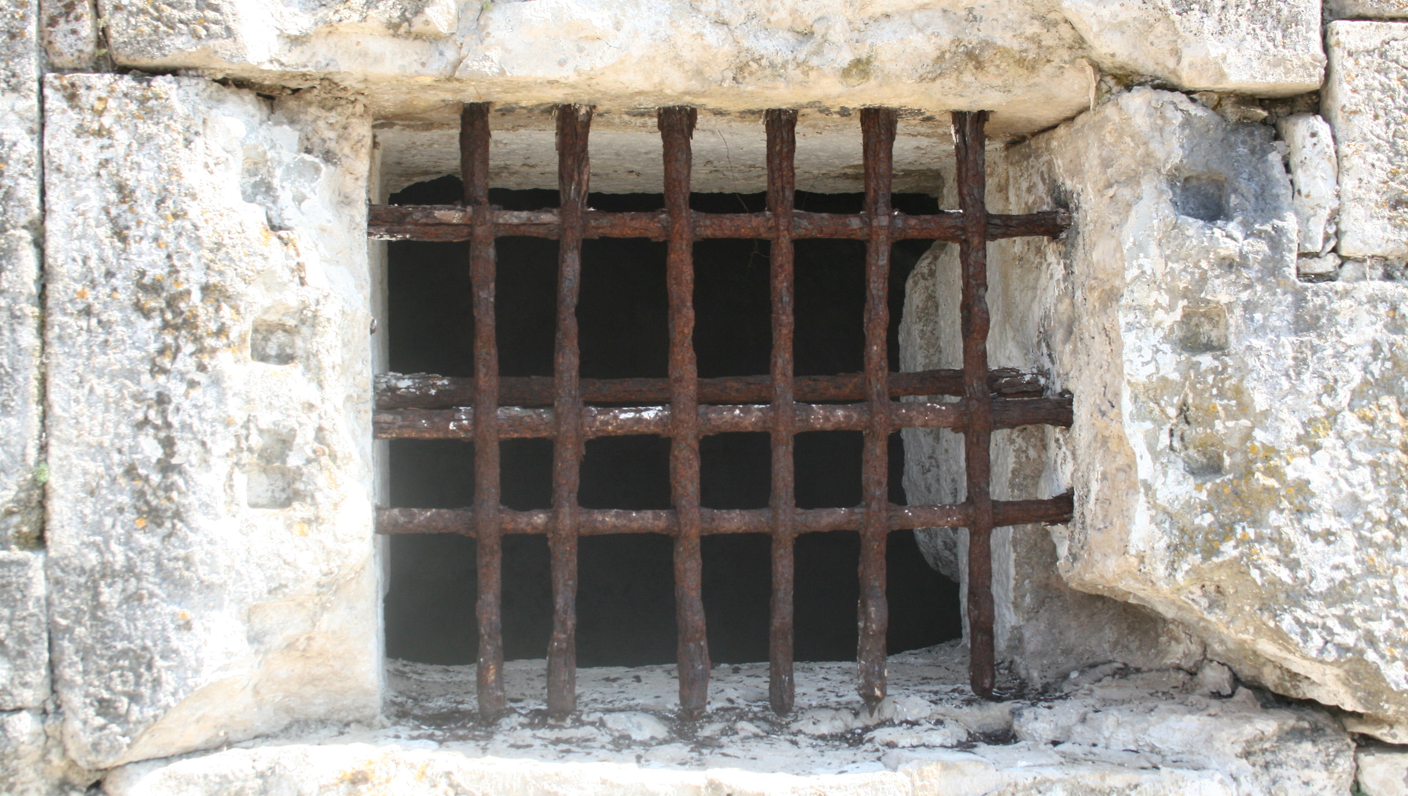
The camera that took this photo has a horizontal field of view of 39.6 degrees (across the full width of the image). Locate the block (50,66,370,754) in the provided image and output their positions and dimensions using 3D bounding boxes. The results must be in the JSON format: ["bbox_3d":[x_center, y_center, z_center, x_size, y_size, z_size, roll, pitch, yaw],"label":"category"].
[{"bbox_3d":[-0.538,0.024,2.200,0.320,0.720,0.330,-1,-1,-7],"label":"block"}]

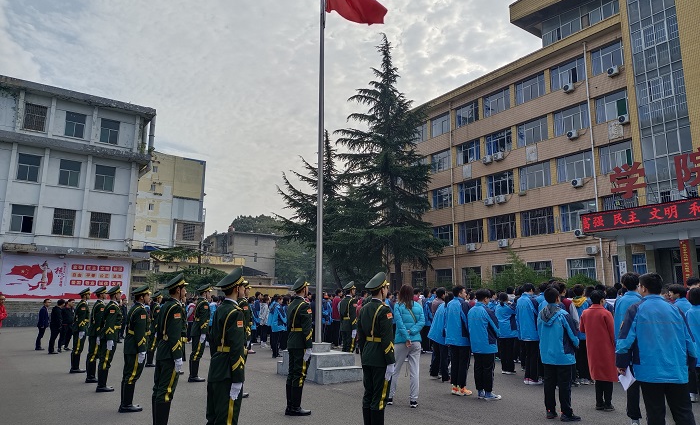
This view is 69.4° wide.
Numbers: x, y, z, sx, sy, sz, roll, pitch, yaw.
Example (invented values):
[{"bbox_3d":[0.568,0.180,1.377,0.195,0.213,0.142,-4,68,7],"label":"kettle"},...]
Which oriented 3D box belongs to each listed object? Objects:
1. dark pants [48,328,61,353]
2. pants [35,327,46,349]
[{"bbox_3d":[-9.455,4.104,16.175,0.340,0.816,0.380,6,-12,-31],"label":"dark pants"},{"bbox_3d":[-10.739,4.360,17.596,0.340,0.818,0.360,6,-12,-31],"label":"pants"}]

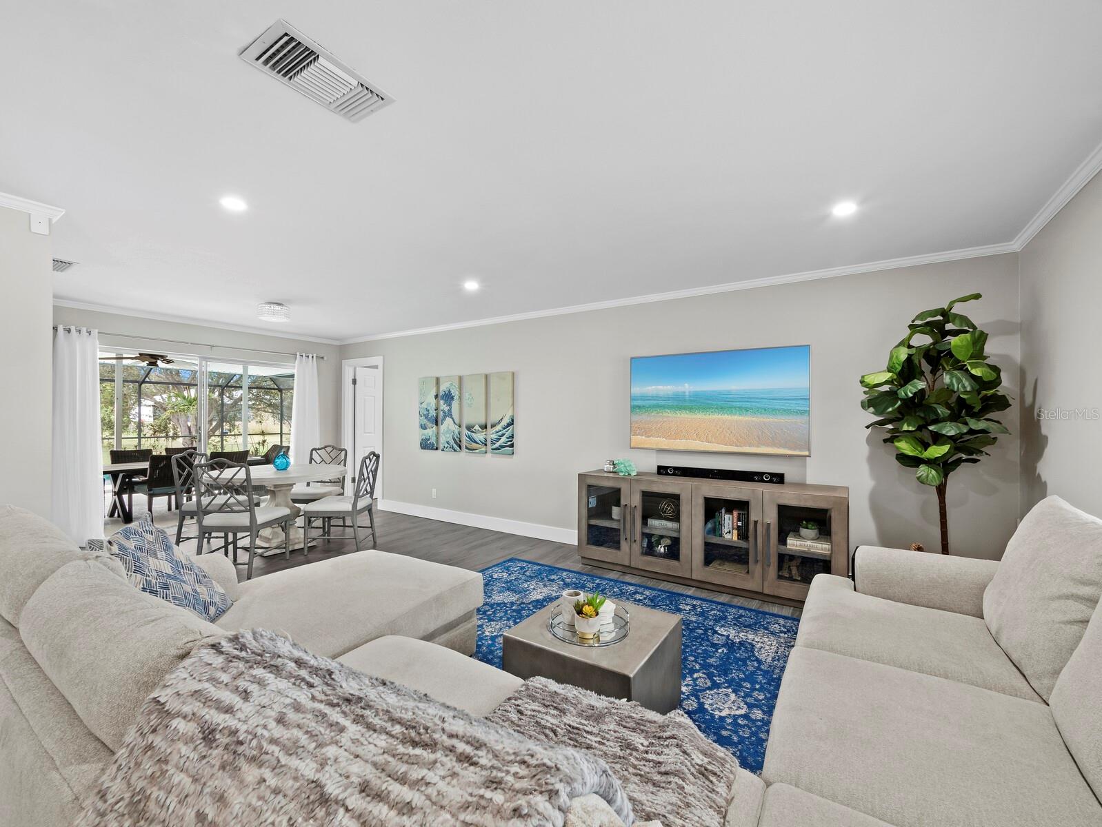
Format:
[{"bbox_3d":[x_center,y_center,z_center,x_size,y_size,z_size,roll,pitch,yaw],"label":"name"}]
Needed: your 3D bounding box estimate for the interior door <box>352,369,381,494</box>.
[{"bbox_3d":[-2.786,0.315,7.060,0.040,2.030,0.760,0,0,29],"label":"interior door"}]

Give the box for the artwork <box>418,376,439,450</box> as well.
[{"bbox_3d":[-1.551,0.005,5.640,0.307,0.915,0.042,0,0,33],"label":"artwork"}]

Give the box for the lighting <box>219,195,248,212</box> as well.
[{"bbox_3d":[-1.651,-1.090,2.320,0.135,0.022,0.135,0,0,33],"label":"lighting"}]

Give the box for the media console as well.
[{"bbox_3d":[1.207,0.942,3.614,1.990,0.797,0.450,0,0,33],"label":"media console"}]

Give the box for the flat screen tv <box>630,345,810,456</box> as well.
[{"bbox_3d":[1.362,-0.098,3.775,1.445,0.840,0.050,0,0,33],"label":"flat screen tv"}]

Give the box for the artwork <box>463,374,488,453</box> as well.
[{"bbox_3d":[-0.884,0.003,5.250,0.305,0.915,0.038,0,0,33],"label":"artwork"}]

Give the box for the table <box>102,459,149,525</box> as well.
[{"bbox_3d":[-5.519,1.093,6.658,0.970,0.735,1.910,0,0,33],"label":"table"}]

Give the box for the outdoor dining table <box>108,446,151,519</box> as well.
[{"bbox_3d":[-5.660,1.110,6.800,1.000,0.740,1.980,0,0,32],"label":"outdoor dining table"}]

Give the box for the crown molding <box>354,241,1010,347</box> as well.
[{"bbox_3d":[-0.140,-1.061,4.761,7.300,0.065,0.058,0,0,33],"label":"crown molding"}]

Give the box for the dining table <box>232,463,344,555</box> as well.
[{"bbox_3d":[-2.760,0.964,4.547,1.240,0.760,1.240,0,0,33],"label":"dining table"}]

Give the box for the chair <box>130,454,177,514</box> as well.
[{"bbox_3d":[-5.300,1.010,6.130,0.620,0.910,0.600,0,0,33],"label":"chair"}]

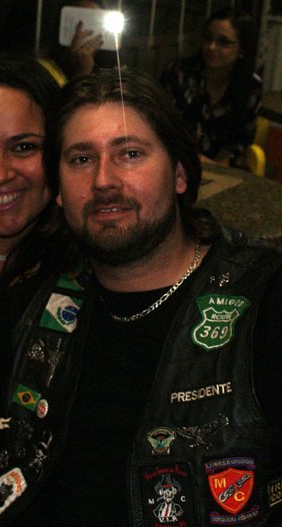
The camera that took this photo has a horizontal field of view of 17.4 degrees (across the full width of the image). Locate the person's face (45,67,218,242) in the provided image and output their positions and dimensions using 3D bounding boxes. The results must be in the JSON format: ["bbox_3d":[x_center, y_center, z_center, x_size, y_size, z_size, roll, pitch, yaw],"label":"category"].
[{"bbox_3d":[-0.013,-0.128,1.190,0.205,0.250,0.210,-3,8,10],"label":"person's face"}]

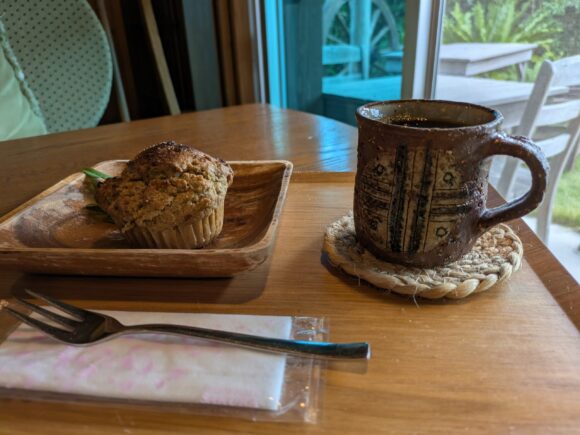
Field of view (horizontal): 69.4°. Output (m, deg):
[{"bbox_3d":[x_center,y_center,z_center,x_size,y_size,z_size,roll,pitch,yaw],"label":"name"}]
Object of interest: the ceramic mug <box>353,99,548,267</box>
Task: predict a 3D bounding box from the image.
[{"bbox_3d":[0.087,-0.021,0.238,0.102,0.078,0.076,8,27,23],"label":"ceramic mug"}]

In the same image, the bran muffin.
[{"bbox_3d":[-0.075,-0.018,0.259,0.082,0.060,0.078,-3,25,0],"label":"bran muffin"}]

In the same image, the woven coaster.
[{"bbox_3d":[0.081,0.012,0.263,0.116,0.008,0.116,-3,25,0],"label":"woven coaster"}]

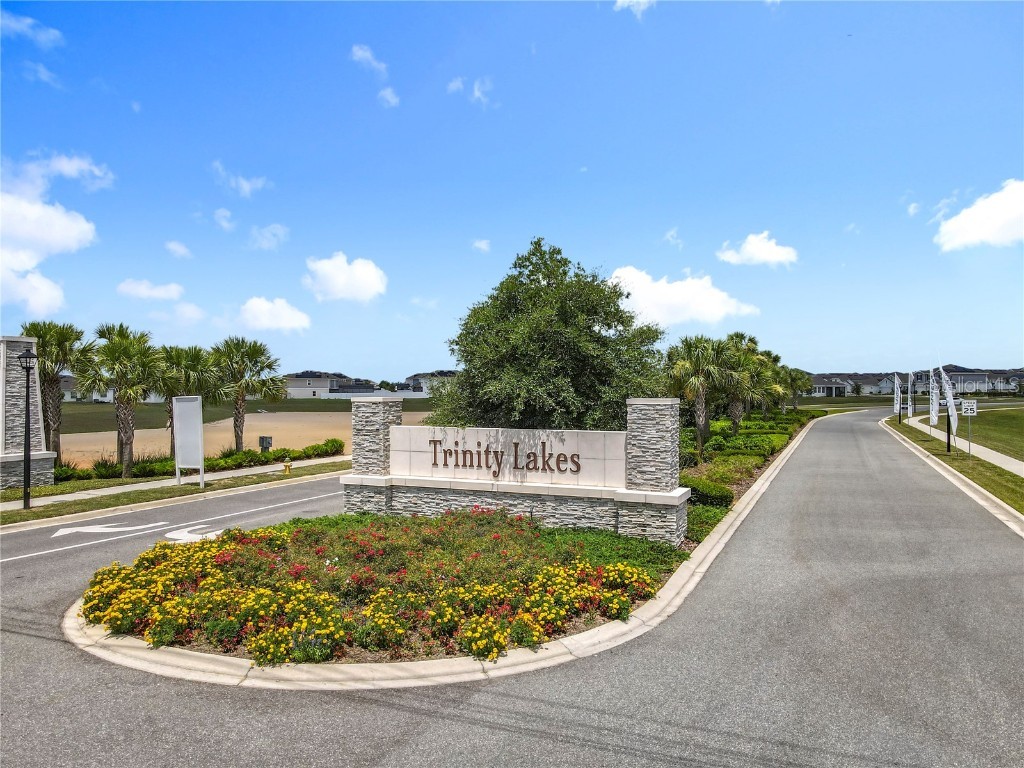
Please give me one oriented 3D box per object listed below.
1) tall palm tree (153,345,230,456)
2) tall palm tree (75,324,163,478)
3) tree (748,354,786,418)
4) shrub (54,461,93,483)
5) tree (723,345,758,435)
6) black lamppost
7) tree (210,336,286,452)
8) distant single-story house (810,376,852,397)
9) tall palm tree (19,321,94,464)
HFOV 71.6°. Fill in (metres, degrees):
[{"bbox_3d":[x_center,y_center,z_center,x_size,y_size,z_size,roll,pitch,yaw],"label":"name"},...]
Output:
[{"bbox_3d":[-15.450,0.980,34.200,3.500,5.800,3.500,0,0,0],"label":"tall palm tree"},{"bbox_3d":[-16.100,0.700,29.100,3.400,6.300,3.400,0,0,0],"label":"tall palm tree"},{"bbox_3d":[23.751,0.511,66.000,3.200,6.300,3.200,0,0,24],"label":"tree"},{"bbox_3d":[-16.490,3.272,26.700,1.250,0.800,1.100,0,0,24],"label":"shrub"},{"bbox_3d":[15.540,0.512,48.500,2.700,6.400,2.700,0,0,24],"label":"tree"},{"bbox_3d":[-14.140,1.306,20.700,0.440,4.650,0.440,0,0,24],"label":"black lamppost"},{"bbox_3d":[-13.100,0.770,35.400,3.600,6.250,3.600,0,0,0],"label":"tree"},{"bbox_3d":[88.200,0.720,196.000,11.500,5.600,13.000,0,0,25],"label":"distant single-story house"},{"bbox_3d":[-19.600,0.570,30.600,3.100,6.600,3.100,0,0,0],"label":"tall palm tree"}]

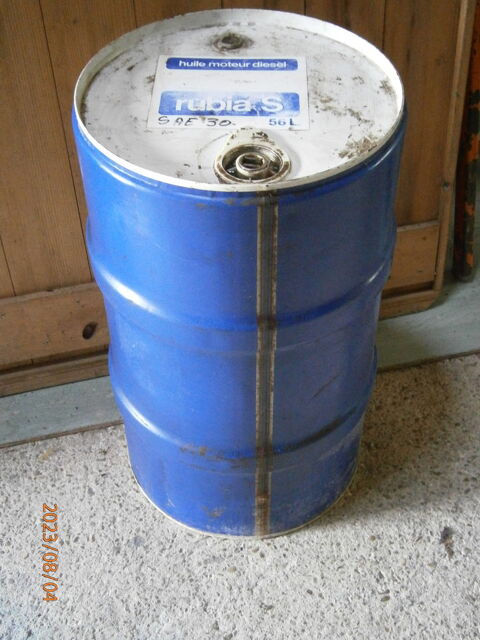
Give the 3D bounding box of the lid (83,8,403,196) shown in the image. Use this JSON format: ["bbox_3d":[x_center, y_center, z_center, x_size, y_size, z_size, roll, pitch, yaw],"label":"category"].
[{"bbox_3d":[0.000,-0.256,0.991,0.372,0.024,0.372,-1,45,1],"label":"lid"}]

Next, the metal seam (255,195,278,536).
[{"bbox_3d":[0.032,0.101,1.087,0.021,0.638,0.016,-6,45,-5],"label":"metal seam"}]

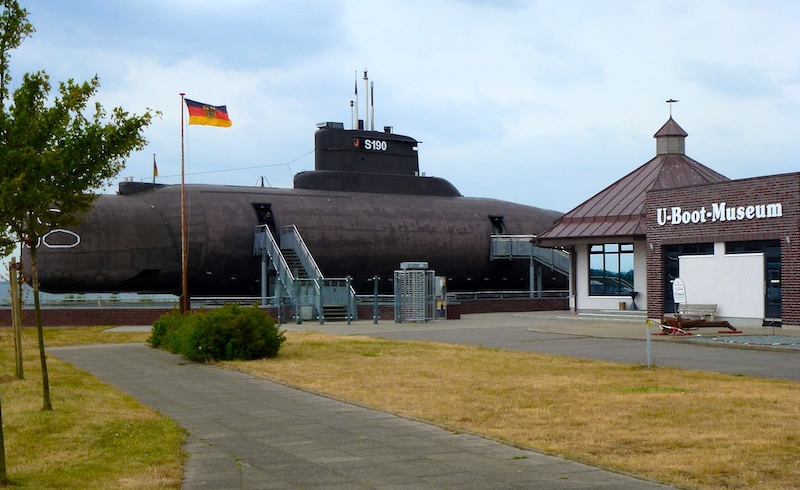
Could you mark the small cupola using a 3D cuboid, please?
[{"bbox_3d":[12.623,-5.097,59.164,1.520,1.850,1.520,1,-2,-43],"label":"small cupola"}]

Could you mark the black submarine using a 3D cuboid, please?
[{"bbox_3d":[1.955,-1.818,67.377,45.000,8.700,4.900,1,-2,-41],"label":"black submarine"}]

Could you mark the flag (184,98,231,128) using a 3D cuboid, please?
[{"bbox_3d":[-6.273,-4.340,41.638,1.550,0.970,0.250,0,-2,0],"label":"flag"}]

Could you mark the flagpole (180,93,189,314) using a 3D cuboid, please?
[{"bbox_3d":[-7.044,-1.062,41.546,0.250,7.700,0.250,0,-2,0],"label":"flagpole"}]

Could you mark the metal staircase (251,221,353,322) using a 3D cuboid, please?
[{"bbox_3d":[-4.197,1.125,54.590,1.800,4.100,6.200,1,-2,-34],"label":"metal staircase"}]

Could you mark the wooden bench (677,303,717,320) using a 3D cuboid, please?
[{"bbox_3d":[10.159,2.414,44.149,0.650,0.800,1.900,1,-2,-28],"label":"wooden bench"}]

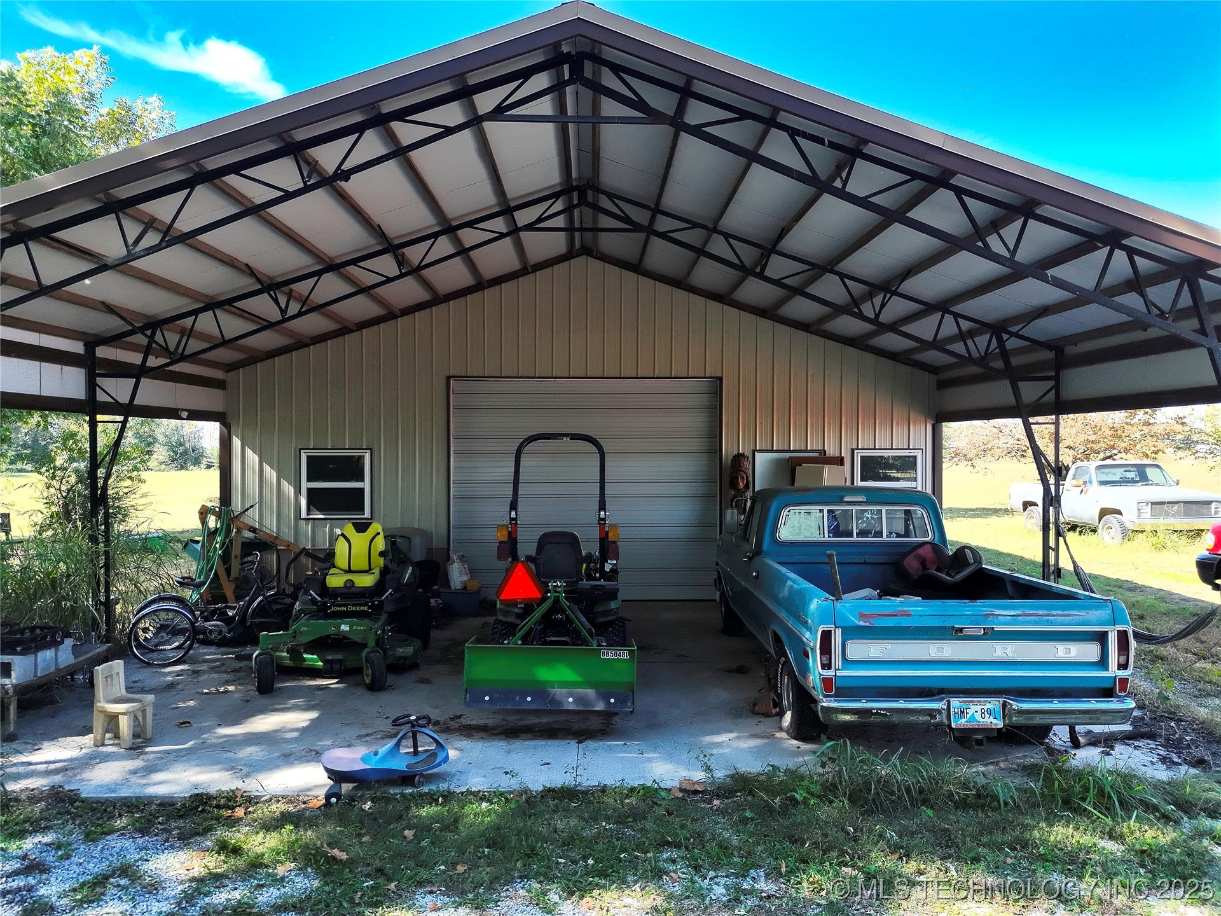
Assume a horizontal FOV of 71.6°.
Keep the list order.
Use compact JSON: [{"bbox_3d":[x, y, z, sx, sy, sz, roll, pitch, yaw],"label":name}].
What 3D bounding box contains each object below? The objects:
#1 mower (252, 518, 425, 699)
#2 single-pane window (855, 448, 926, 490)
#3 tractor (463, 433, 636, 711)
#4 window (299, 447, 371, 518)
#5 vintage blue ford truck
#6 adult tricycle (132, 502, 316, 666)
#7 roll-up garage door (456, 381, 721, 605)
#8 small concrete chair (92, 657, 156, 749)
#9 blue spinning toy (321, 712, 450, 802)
[{"bbox_3d":[-2.460,1.313,7.930,1.460,1.300,2.030,0,0,-3],"label":"mower"},{"bbox_3d":[3.810,0.365,11.600,0.960,0.950,0.100,0,0,-2],"label":"single-pane window"},{"bbox_3d":[-0.465,0.868,7.930,1.260,2.190,3.900,0,0,-1],"label":"tractor"},{"bbox_3d":[-3.710,0.353,11.420,0.950,0.950,0.100,0,0,-2],"label":"window"},{"bbox_3d":[2.160,1.096,7.580,2.050,1.740,5.250,0,0,0],"label":"vintage blue ford truck"},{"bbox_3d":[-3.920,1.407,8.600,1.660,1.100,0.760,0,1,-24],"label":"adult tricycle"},{"bbox_3d":[-0.343,0.420,11.500,3.650,3.020,0.100,0,0,-2],"label":"roll-up garage door"},{"bbox_3d":[-3.370,1.705,5.890,0.310,0.550,0.300,0,0,7],"label":"small concrete chair"},{"bbox_3d":[-1.340,1.762,5.050,0.790,0.450,0.360,0,0,-10],"label":"blue spinning toy"}]

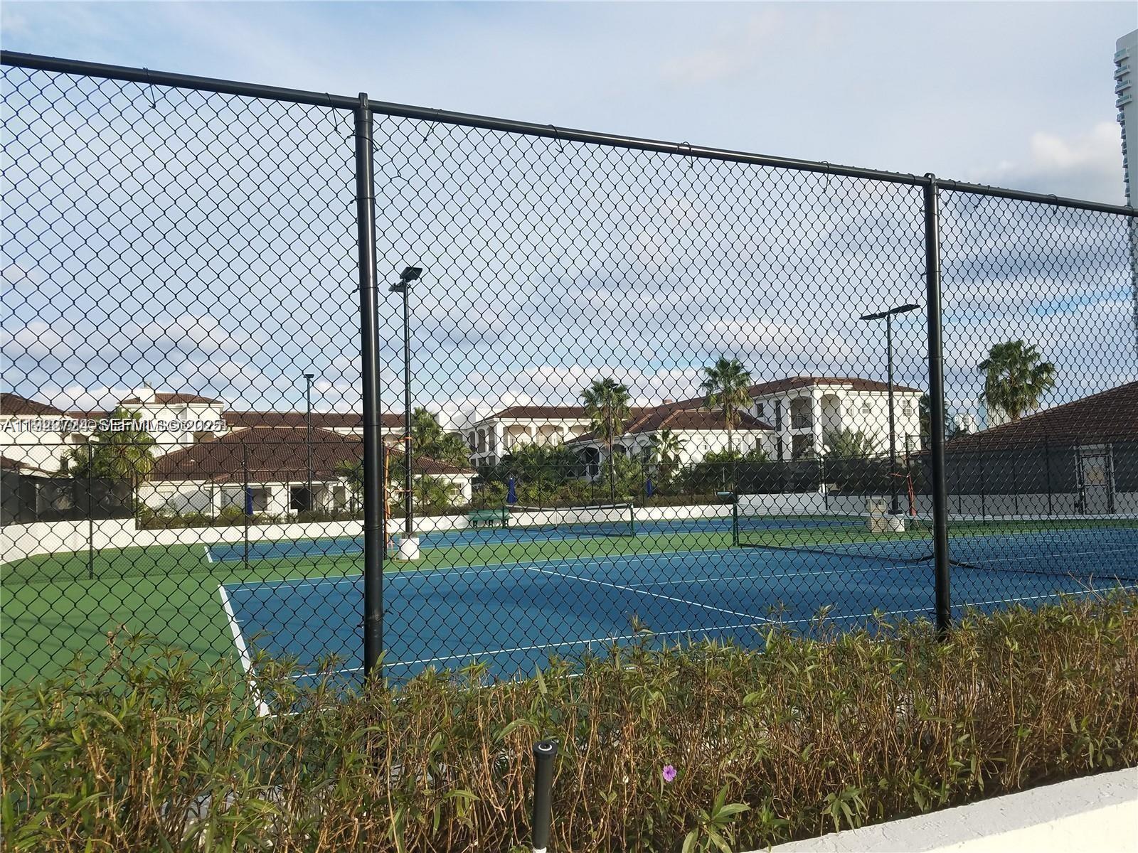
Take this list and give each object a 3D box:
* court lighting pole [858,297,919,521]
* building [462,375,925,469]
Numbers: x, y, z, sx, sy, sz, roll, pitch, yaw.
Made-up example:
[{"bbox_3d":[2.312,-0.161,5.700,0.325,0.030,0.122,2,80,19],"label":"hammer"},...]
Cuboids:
[{"bbox_3d":[10.390,-0.505,27.396,0.420,6.650,2.250,0,-5,-23],"label":"court lighting pole"},{"bbox_3d":[9.911,2.723,94.051,35.000,11.600,38.000,0,-5,-23],"label":"building"}]

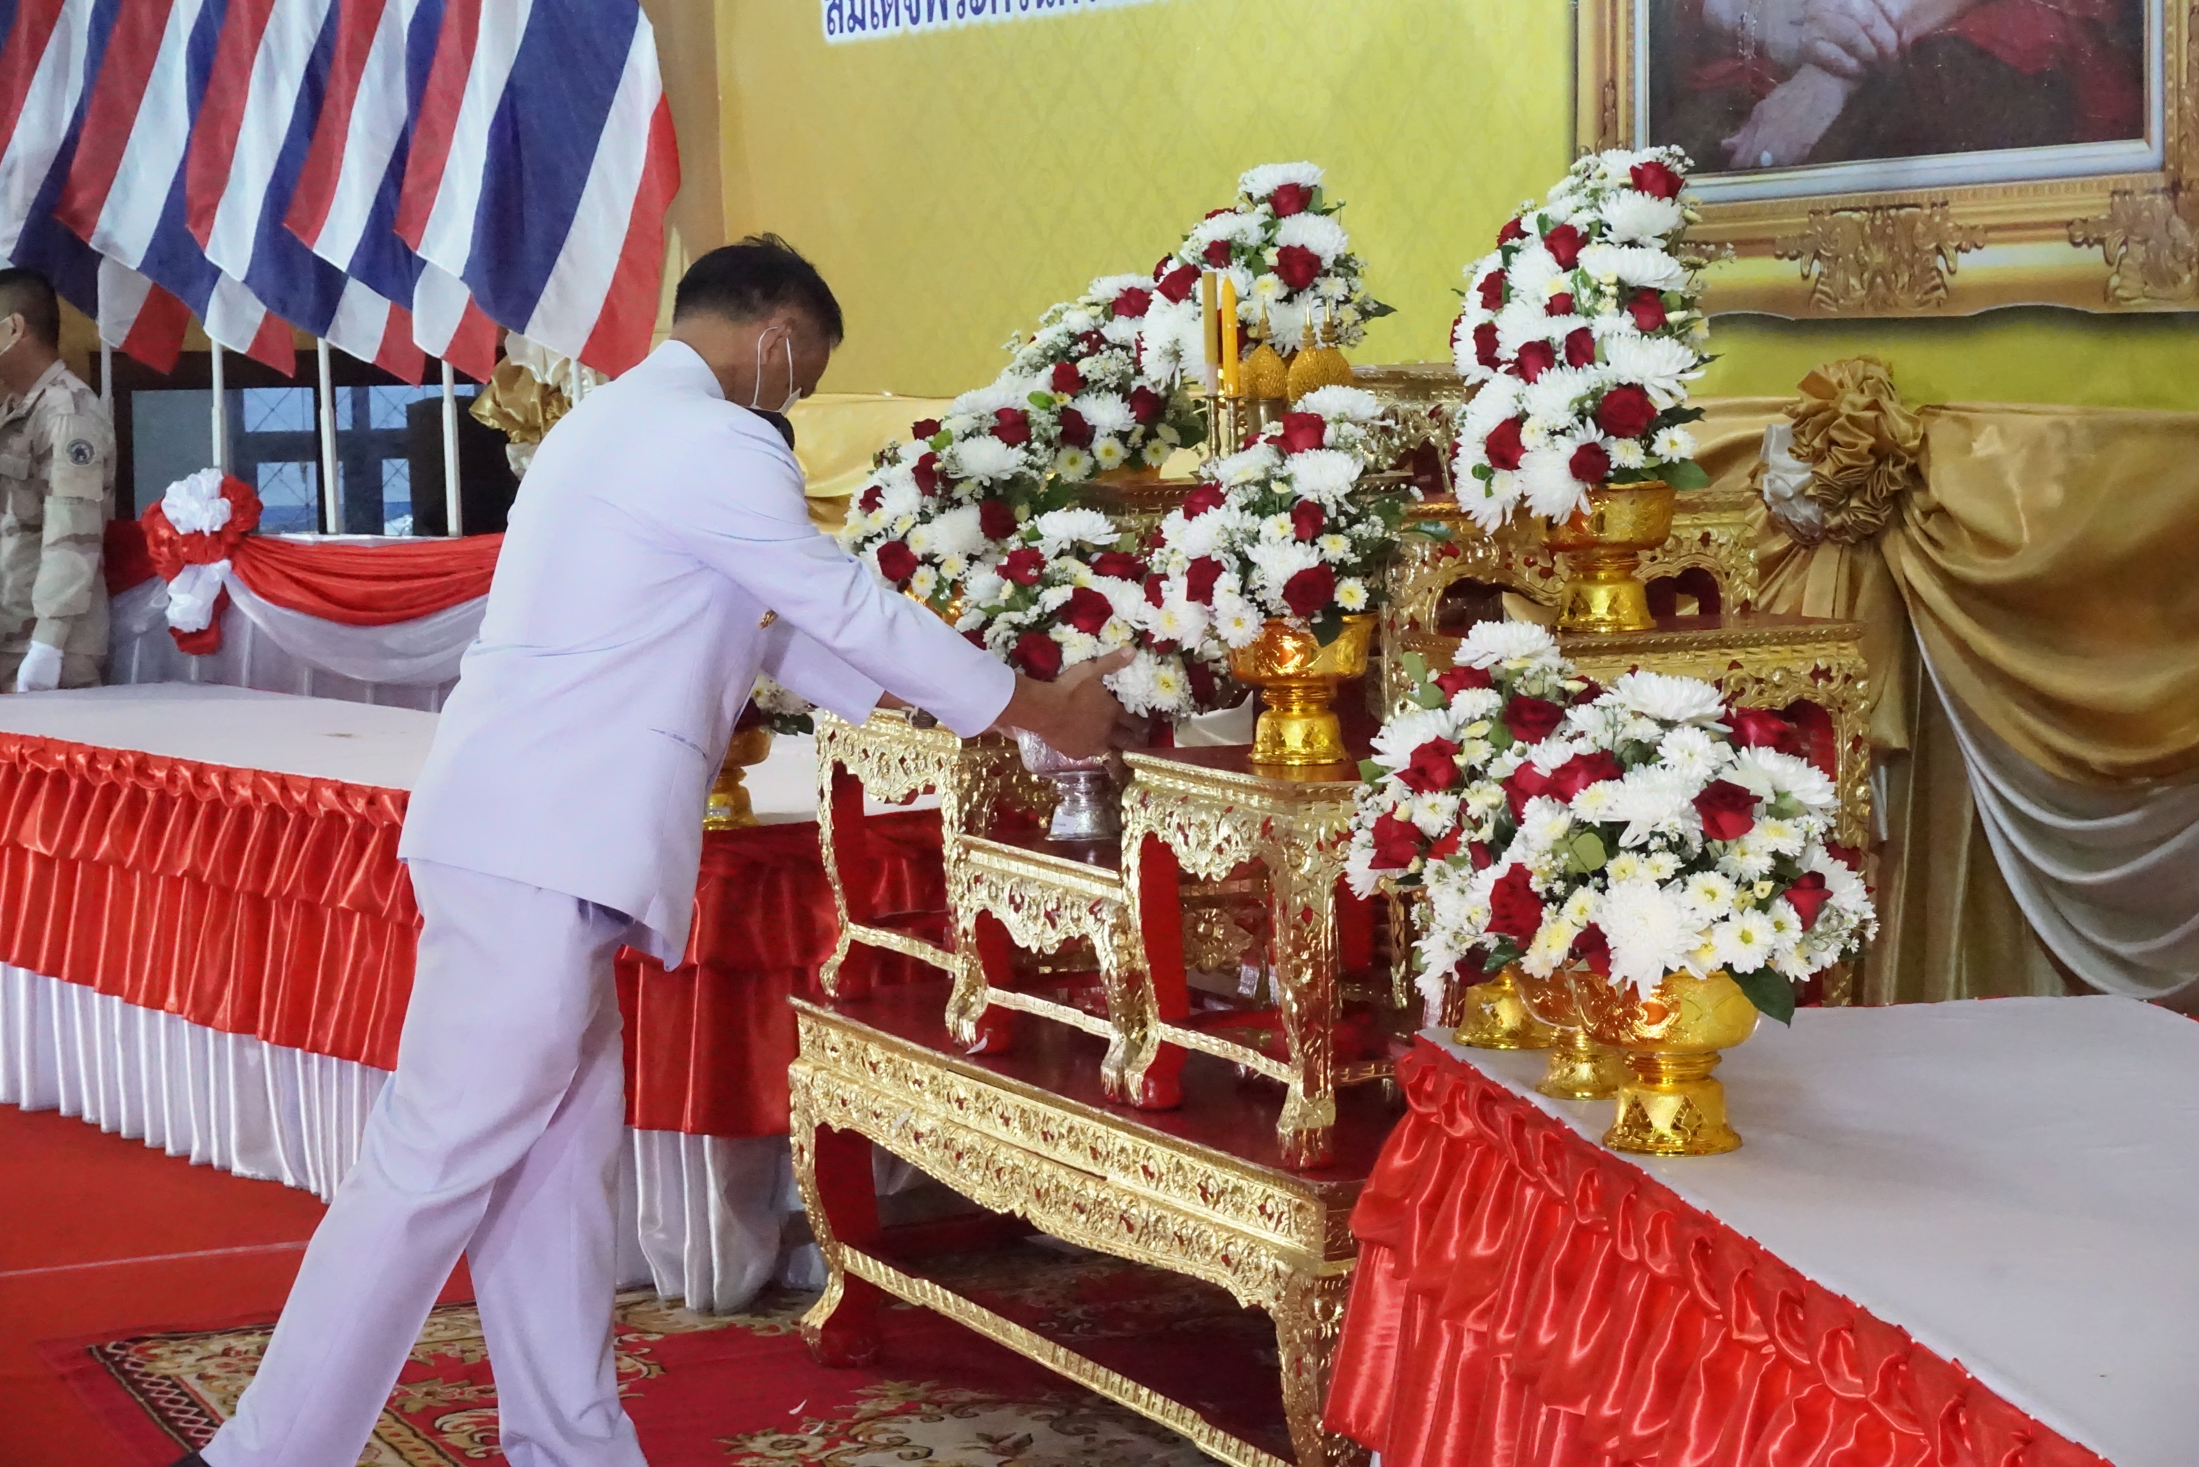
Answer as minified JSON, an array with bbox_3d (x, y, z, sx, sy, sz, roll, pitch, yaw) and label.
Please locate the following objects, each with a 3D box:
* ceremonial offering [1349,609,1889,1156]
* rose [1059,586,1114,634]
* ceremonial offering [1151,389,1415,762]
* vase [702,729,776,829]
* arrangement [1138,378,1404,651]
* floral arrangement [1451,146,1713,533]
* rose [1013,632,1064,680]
[{"bbox_3d":[0.483,0.138,3.920,0.450,0.460,0.460,-1,5,0],"label":"ceremonial offering"},{"bbox_3d":[-0.017,-0.164,5.580,0.070,0.064,0.060,0,5,10],"label":"rose"},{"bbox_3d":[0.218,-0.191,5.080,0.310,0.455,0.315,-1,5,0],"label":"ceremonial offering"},{"bbox_3d":[-0.574,0.060,6.380,0.178,0.175,0.178,-1,5,0],"label":"vase"},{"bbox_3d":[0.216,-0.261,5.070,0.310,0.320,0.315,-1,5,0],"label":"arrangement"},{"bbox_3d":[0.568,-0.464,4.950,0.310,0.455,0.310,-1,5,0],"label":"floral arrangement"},{"bbox_3d":[-0.082,-0.103,5.600,0.066,0.064,0.060,-1,5,0],"label":"rose"}]

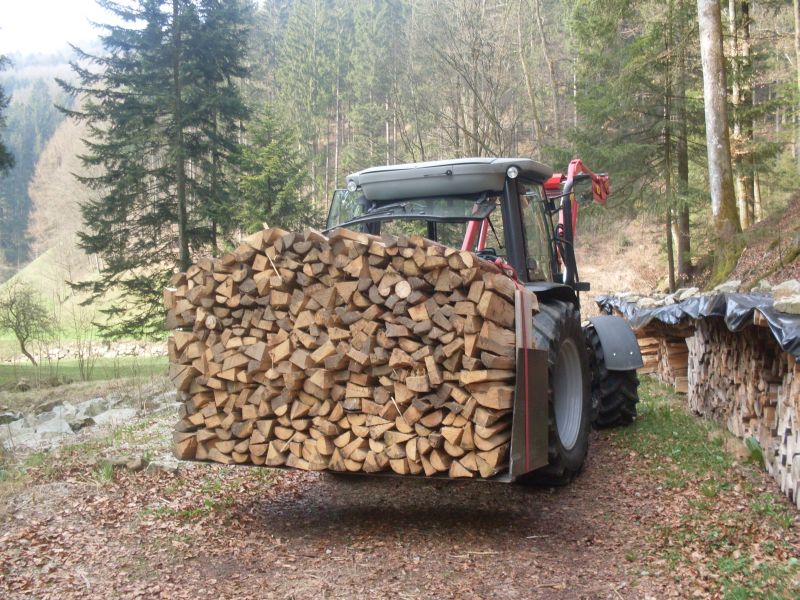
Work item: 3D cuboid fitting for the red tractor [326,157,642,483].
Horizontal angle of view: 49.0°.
[{"bbox_3d":[1.058,0.099,8.853,2.200,2.720,4.300,-1,2,26],"label":"red tractor"}]

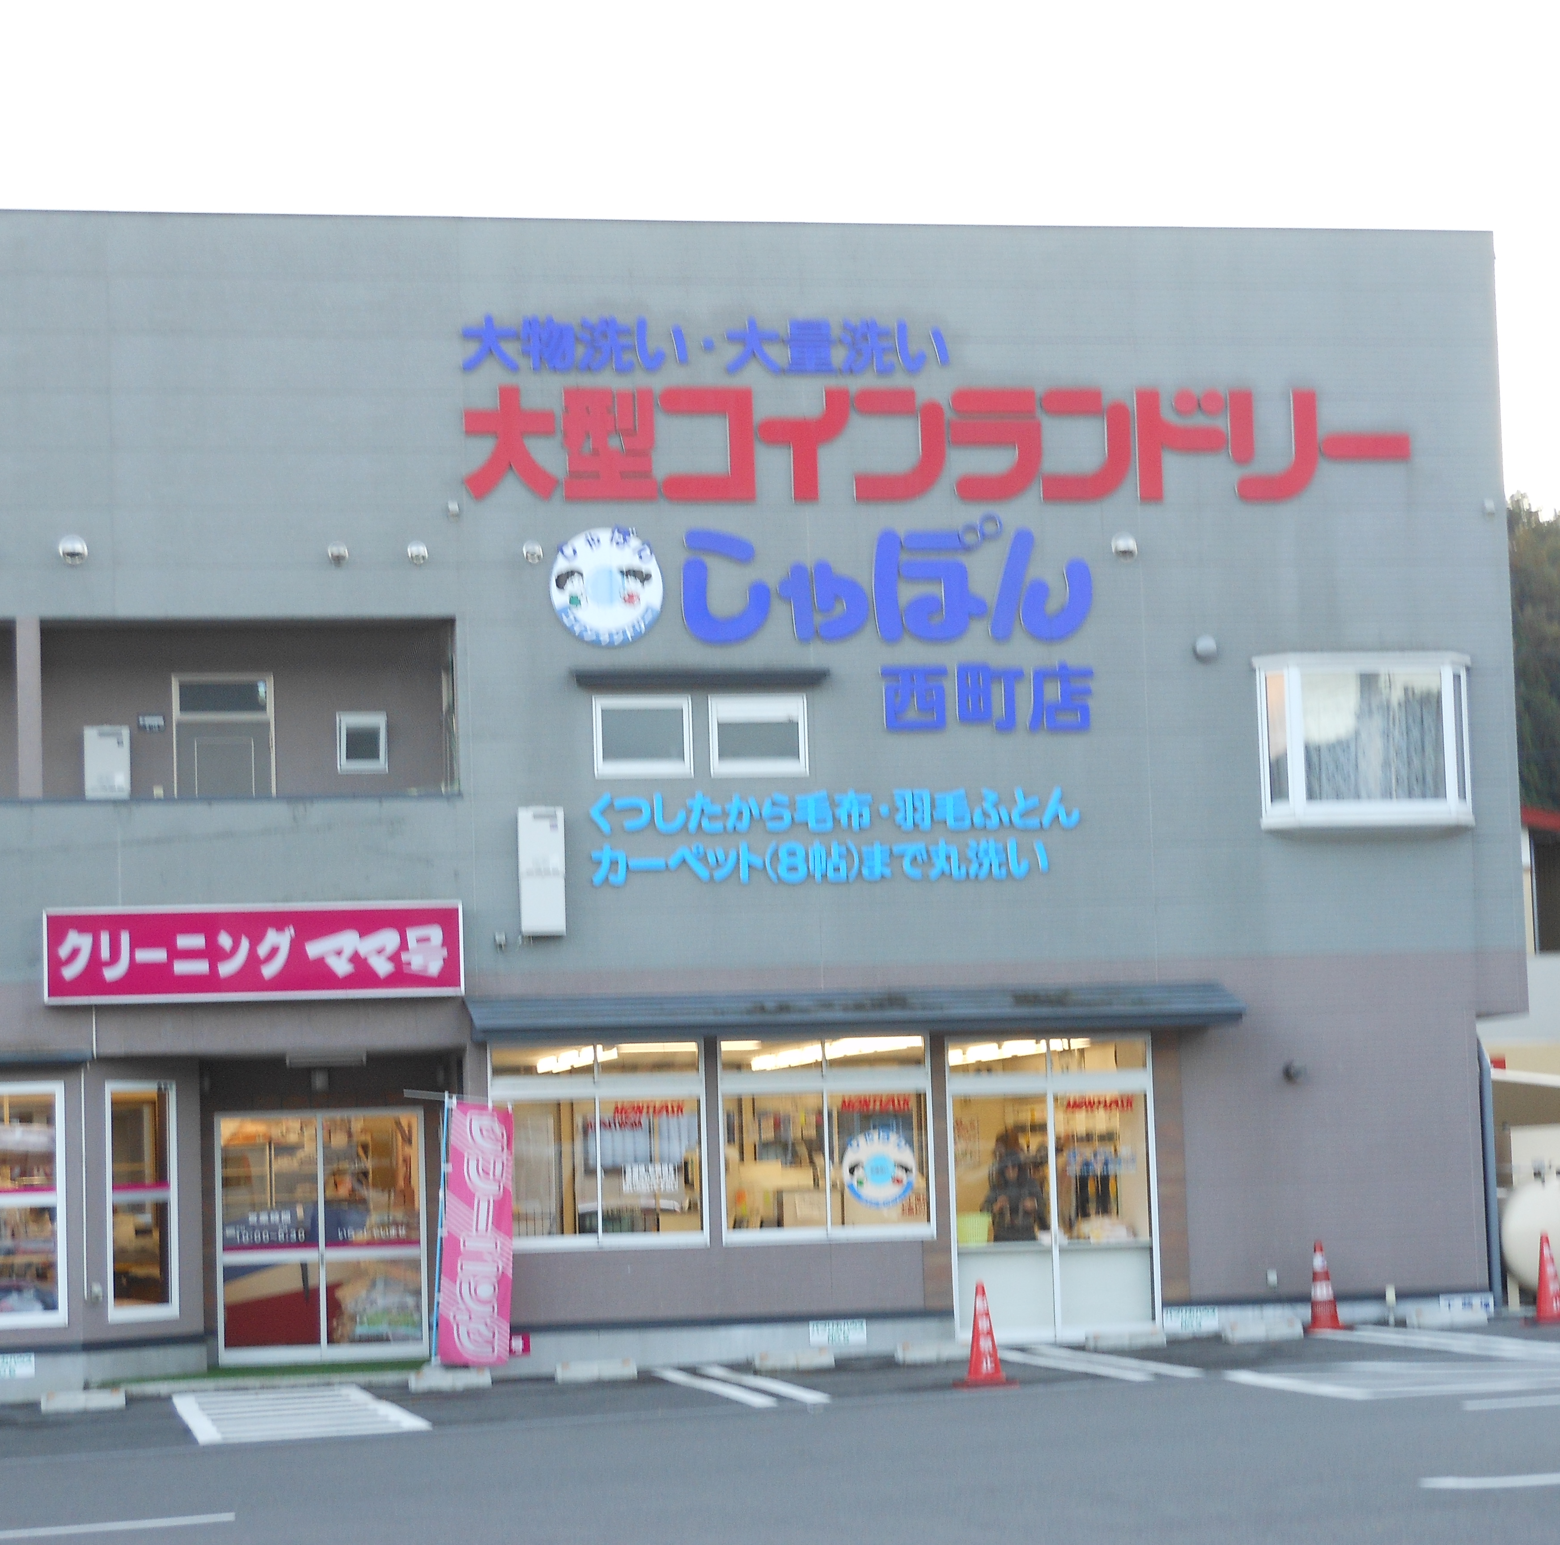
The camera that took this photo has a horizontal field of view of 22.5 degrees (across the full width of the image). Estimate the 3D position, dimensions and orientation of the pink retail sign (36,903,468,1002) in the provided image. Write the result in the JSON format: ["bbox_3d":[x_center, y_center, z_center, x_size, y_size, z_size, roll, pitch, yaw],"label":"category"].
[{"bbox_3d":[-3.969,1.358,29.680,3.140,0.739,0.250,-1,-5,-11],"label":"pink retail sign"}]

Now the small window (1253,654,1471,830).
[{"bbox_3d":[4.737,-0.249,31.499,1.788,1.394,0.300,-1,-5,-11],"label":"small window"}]

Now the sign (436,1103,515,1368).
[{"bbox_3d":[-2.277,3.463,29.400,0.560,1.920,0.100,-1,-5,-11],"label":"sign"}]

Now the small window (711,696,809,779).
[{"bbox_3d":[-0.169,-0.292,31.137,0.787,0.647,0.100,-1,-5,-11],"label":"small window"}]

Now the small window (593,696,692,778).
[{"bbox_3d":[-1.081,-0.279,30.955,0.778,0.647,0.100,-1,-5,-11],"label":"small window"}]

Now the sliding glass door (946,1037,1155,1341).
[{"bbox_3d":[2.146,3.260,30.827,1.667,2.409,0.120,-1,-5,-11],"label":"sliding glass door"}]

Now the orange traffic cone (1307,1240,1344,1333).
[{"bbox_3d":[4.265,4.002,30.631,0.360,0.700,0.360,-1,-5,-11],"label":"orange traffic cone"}]

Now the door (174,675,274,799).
[{"bbox_3d":[-4.378,0.329,30.976,0.800,2.230,0.120,-1,-5,-11],"label":"door"}]

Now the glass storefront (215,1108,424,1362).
[{"bbox_3d":[-3.636,3.683,31.201,1.652,1.991,0.100,-1,-5,-11],"label":"glass storefront"}]

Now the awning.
[{"bbox_3d":[0.607,1.828,30.291,6.009,0.324,0.700,-1,-5,-11],"label":"awning"}]

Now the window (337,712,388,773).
[{"bbox_3d":[-3.318,-0.234,31.216,0.406,0.495,0.100,-1,-5,-11],"label":"window"}]

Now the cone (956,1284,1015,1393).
[{"bbox_3d":[1.374,3.778,26.532,0.385,0.700,0.385,-1,-5,-11],"label":"cone"}]

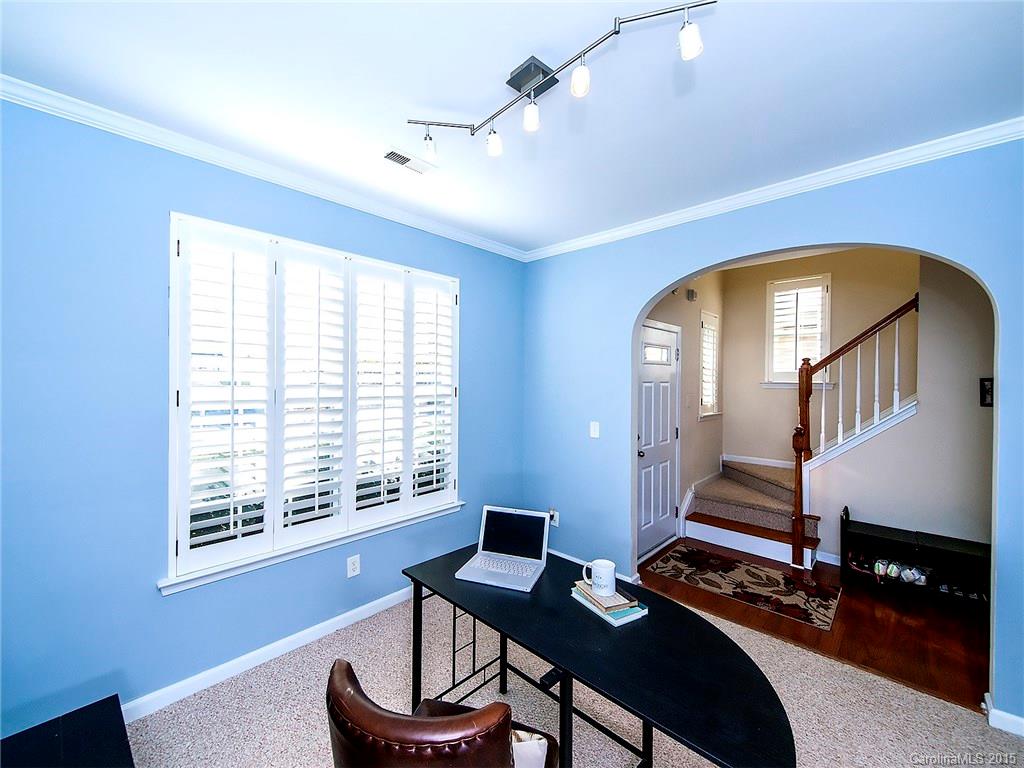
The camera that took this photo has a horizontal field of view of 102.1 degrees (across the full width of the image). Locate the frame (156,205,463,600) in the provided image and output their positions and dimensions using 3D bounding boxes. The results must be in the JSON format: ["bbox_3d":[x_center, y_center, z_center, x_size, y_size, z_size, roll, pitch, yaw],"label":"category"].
[{"bbox_3d":[-1.029,0.056,2.613,0.100,1.743,1.760,1,1,44],"label":"frame"}]

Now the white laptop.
[{"bbox_3d":[-0.030,0.696,1.778,0.325,0.231,0.284,1,1,21],"label":"white laptop"}]

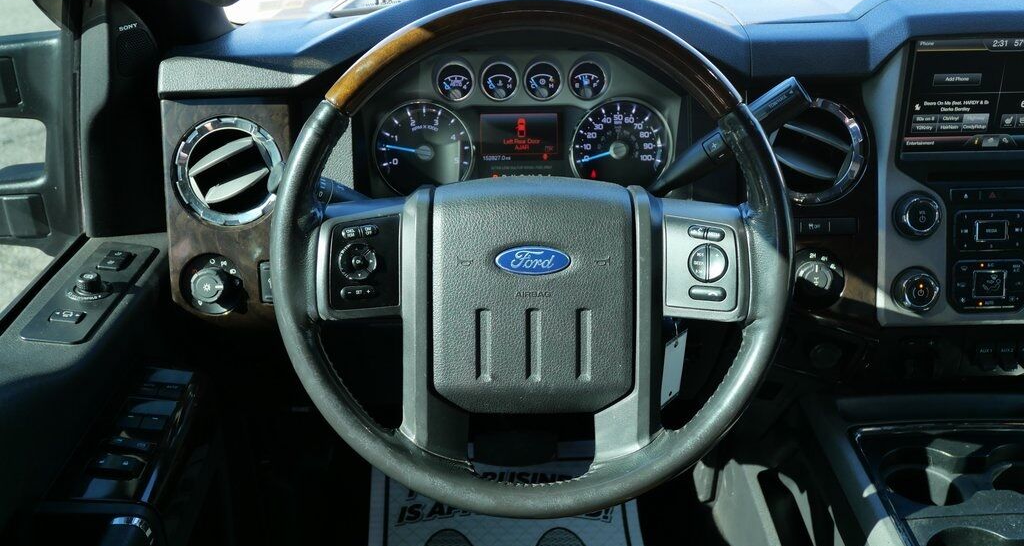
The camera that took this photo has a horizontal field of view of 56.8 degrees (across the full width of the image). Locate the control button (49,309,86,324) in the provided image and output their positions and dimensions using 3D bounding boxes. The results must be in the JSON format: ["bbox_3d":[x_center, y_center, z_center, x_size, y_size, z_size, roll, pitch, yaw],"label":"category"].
[{"bbox_3d":[-0.381,0.038,0.810,0.024,0.006,0.016,0,27,0],"label":"control button"}]

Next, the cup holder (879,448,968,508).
[{"bbox_3d":[0.393,0.221,0.919,0.085,0.065,0.085,0,27,0],"label":"cup holder"}]

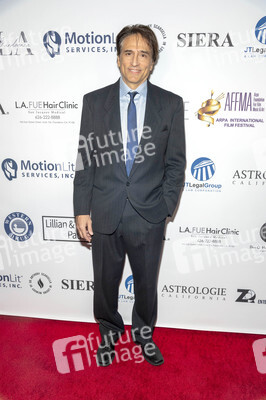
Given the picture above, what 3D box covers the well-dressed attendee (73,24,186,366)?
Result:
[{"bbox_3d":[-0.026,0.032,1.791,0.585,1.770,0.320,0,14,-2],"label":"well-dressed attendee"}]

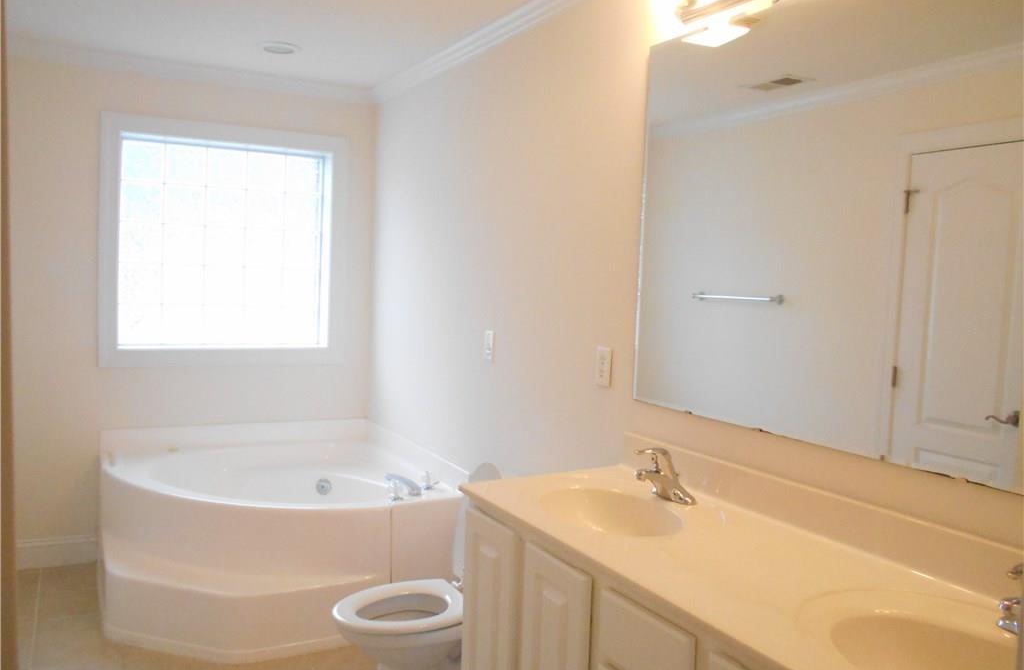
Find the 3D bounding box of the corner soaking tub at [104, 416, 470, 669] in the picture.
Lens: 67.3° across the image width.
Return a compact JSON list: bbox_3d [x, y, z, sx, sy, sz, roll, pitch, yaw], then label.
[{"bbox_3d":[-1.115,0.844,3.523,1.357,0.643,1.302,0,5,-28],"label":"corner soaking tub"}]

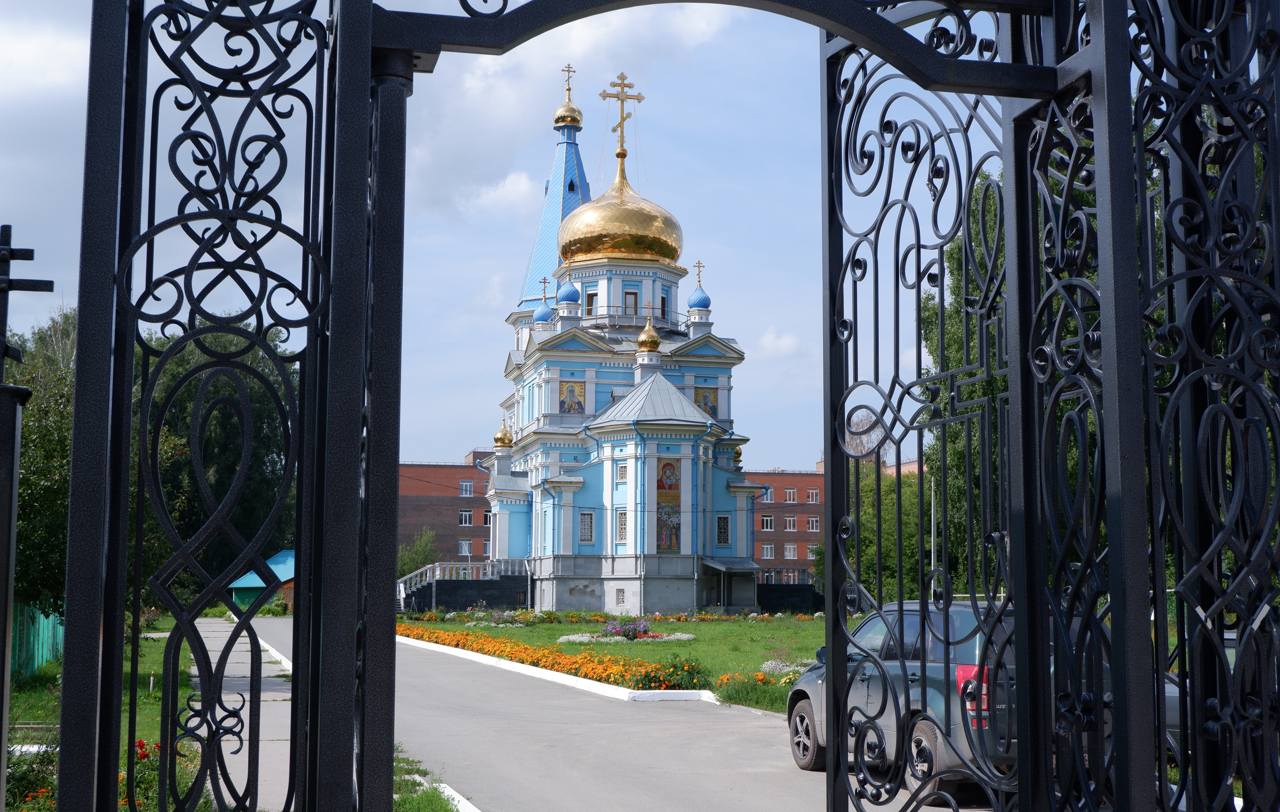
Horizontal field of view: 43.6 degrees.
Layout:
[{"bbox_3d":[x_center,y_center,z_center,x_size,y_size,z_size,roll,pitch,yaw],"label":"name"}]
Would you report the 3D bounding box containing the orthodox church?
[{"bbox_3d":[-2.033,-5.808,96.511,16.200,35.921,29.211,2,-6,-14],"label":"orthodox church"}]

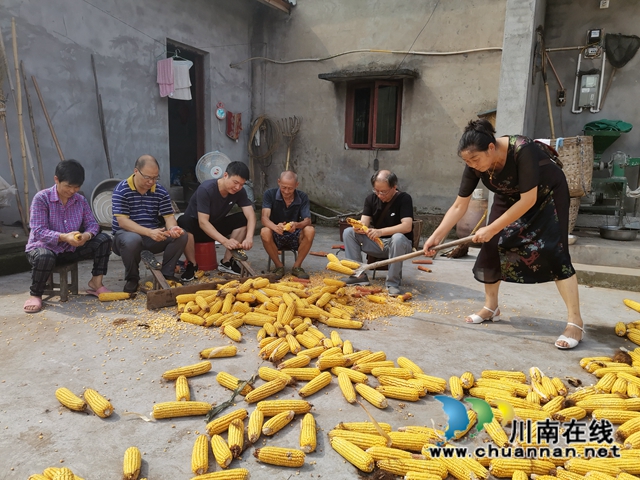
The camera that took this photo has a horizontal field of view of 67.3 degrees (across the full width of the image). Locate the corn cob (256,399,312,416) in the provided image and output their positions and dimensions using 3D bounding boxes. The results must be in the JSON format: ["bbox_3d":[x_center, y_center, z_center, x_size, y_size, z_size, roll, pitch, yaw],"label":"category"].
[{"bbox_3d":[-0.136,0.656,1.887,0.214,0.057,0.057,1,11,-1],"label":"corn cob"}]

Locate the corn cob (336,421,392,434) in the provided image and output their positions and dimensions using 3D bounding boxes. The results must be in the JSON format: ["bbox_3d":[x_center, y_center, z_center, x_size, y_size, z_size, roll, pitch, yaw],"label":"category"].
[{"bbox_3d":[0.165,0.708,1.797,0.214,0.051,0.051,1,11,-3],"label":"corn cob"}]

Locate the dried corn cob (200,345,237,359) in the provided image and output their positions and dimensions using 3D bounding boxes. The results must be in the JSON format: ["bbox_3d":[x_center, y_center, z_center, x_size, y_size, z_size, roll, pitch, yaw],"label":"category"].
[{"bbox_3d":[-0.498,0.559,2.372,0.178,0.053,0.053,-2,11,-17],"label":"dried corn cob"}]

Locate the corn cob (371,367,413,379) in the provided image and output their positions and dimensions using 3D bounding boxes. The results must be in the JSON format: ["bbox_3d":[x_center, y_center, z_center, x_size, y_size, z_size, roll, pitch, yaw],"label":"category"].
[{"bbox_3d":[0.342,0.626,2.258,0.191,0.051,0.051,3,11,8],"label":"corn cob"}]

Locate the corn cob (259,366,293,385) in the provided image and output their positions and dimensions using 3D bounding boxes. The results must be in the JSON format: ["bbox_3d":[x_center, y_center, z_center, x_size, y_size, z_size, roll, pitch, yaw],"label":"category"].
[{"bbox_3d":[-0.199,0.607,2.147,0.163,0.054,0.054,6,12,25],"label":"corn cob"}]

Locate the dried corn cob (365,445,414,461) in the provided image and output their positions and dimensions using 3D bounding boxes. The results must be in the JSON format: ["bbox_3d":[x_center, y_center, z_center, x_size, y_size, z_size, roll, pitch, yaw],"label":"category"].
[{"bbox_3d":[0.239,0.733,1.643,0.170,0.048,0.048,4,11,9],"label":"dried corn cob"}]

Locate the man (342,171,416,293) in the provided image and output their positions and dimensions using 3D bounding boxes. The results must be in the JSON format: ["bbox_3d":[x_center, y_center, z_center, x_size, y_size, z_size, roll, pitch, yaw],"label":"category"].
[{"bbox_3d":[0.502,-0.100,3.908,0.520,0.945,0.690,6,11,24],"label":"man"}]

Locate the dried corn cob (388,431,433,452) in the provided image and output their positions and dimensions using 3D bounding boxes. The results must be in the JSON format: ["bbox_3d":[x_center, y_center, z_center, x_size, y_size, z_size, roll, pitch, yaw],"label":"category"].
[{"bbox_3d":[0.313,0.696,1.671,0.157,0.057,0.057,2,11,6],"label":"dried corn cob"}]

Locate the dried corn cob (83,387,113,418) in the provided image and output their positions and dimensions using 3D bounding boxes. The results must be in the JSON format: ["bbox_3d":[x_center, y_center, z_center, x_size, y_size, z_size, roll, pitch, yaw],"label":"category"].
[{"bbox_3d":[-0.899,0.660,1.946,0.057,0.057,0.230,-8,13,-42],"label":"dried corn cob"}]

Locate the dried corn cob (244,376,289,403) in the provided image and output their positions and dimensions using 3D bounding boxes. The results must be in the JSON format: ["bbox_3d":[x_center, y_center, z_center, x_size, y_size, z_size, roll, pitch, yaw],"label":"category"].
[{"bbox_3d":[-0.227,0.649,2.091,0.046,0.046,0.249,9,12,39],"label":"dried corn cob"}]

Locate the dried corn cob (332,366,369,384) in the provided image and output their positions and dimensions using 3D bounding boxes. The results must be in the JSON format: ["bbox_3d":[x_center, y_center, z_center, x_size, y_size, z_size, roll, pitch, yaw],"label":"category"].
[{"bbox_3d":[0.139,0.635,2.254,0.190,0.049,0.049,7,11,33],"label":"dried corn cob"}]

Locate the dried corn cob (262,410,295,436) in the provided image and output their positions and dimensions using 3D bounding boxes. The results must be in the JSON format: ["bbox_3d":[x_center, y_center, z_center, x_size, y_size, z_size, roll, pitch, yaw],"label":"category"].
[{"bbox_3d":[-0.154,0.695,1.827,0.048,0.048,0.172,9,13,34],"label":"dried corn cob"}]

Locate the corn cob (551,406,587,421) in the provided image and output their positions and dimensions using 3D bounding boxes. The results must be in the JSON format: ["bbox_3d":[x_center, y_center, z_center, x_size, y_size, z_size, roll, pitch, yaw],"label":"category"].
[{"bbox_3d":[1.000,0.700,1.926,0.157,0.047,0.047,-1,9,-17],"label":"corn cob"}]

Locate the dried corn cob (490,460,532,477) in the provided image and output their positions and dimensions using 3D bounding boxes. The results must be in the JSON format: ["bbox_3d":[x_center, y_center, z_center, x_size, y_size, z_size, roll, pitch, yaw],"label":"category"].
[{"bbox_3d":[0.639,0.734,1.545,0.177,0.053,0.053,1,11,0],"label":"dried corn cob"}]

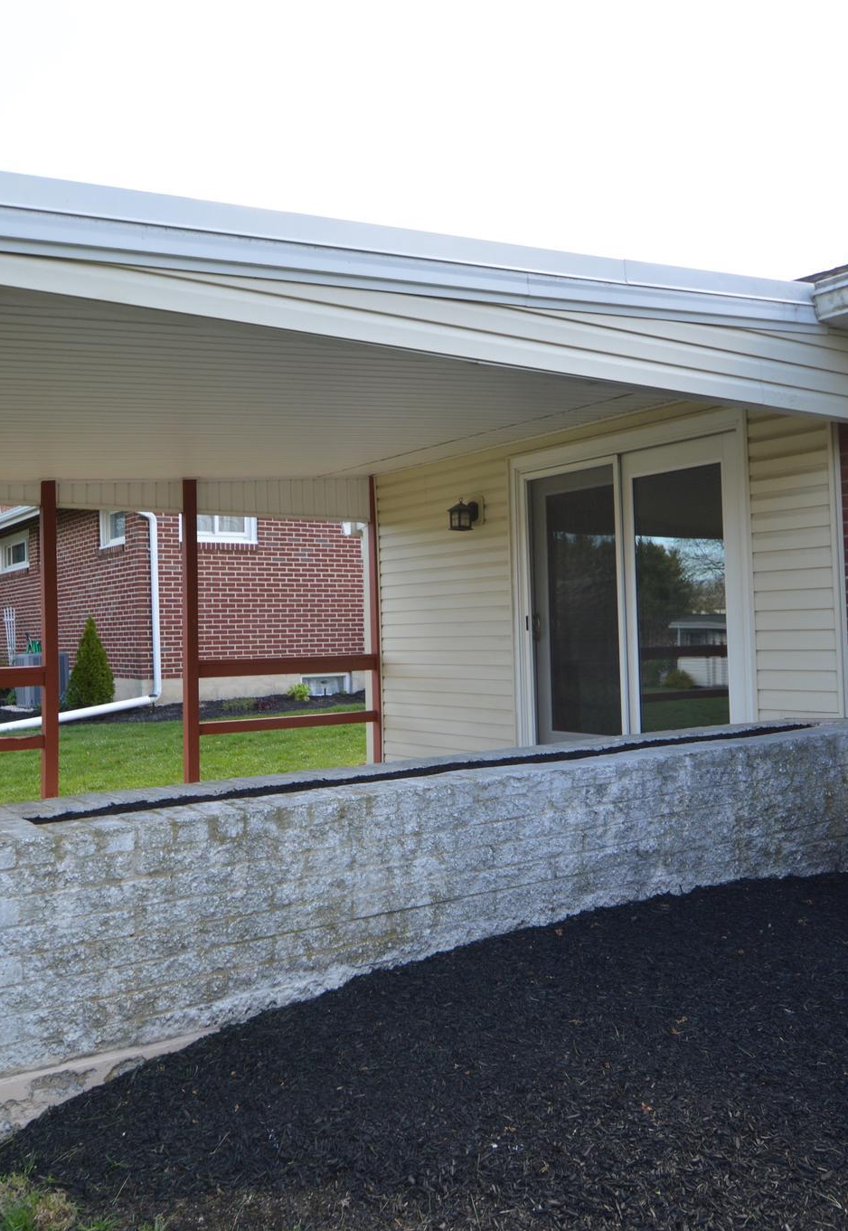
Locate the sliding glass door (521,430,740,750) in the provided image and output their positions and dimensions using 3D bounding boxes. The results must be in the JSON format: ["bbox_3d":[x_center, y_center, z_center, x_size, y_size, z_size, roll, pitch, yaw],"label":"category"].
[{"bbox_3d":[1.228,-0.039,6.122,0.120,1.990,1.800,0,-2,-38],"label":"sliding glass door"}]

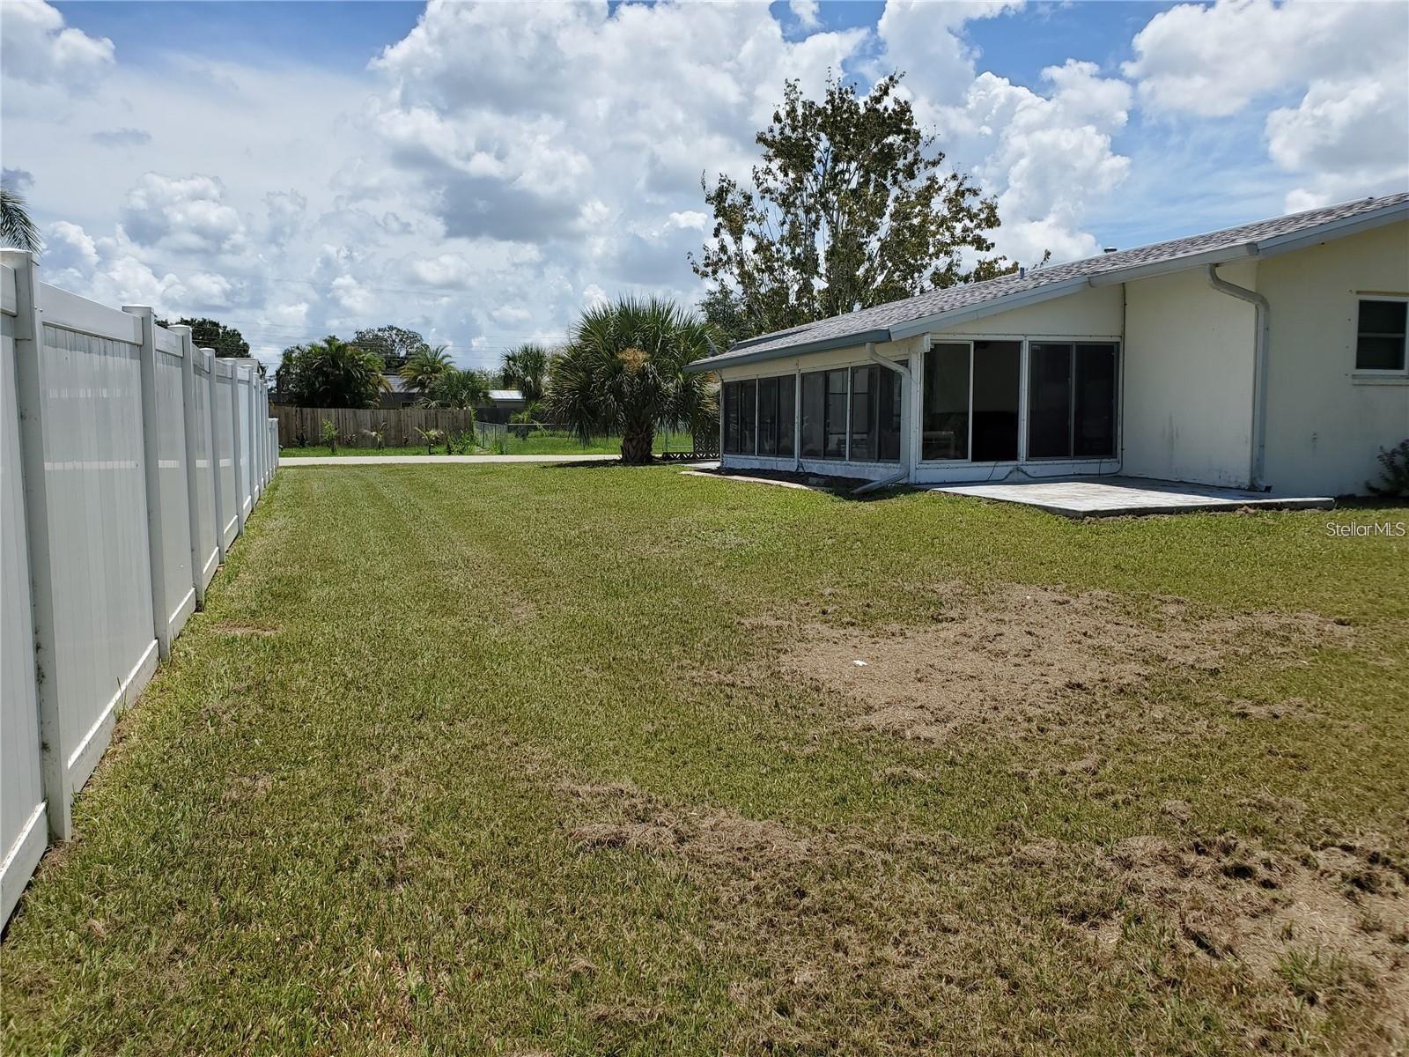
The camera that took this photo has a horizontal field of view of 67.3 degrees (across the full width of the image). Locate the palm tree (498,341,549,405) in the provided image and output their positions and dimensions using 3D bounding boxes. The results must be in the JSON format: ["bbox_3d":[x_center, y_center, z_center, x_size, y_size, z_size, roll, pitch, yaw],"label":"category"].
[{"bbox_3d":[-9.672,-7.247,57.576,2.990,5.620,2.990,0,5,0],"label":"palm tree"}]

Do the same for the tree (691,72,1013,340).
[{"bbox_3d":[4.153,-7.229,29.469,9.010,10.520,9.010,0,5,0],"label":"tree"}]

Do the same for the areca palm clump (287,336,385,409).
[{"bbox_3d":[-18.436,-6.776,52.594,5.200,5.580,5.200,0,5,0],"label":"areca palm clump"}]

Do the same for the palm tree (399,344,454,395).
[{"bbox_3d":[-14.425,-6.836,54.599,3.120,5.300,3.120,0,5,0],"label":"palm tree"}]

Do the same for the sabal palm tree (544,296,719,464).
[{"bbox_3d":[-1.503,-3.129,22.408,3.780,3.460,3.780,0,5,0],"label":"sabal palm tree"}]

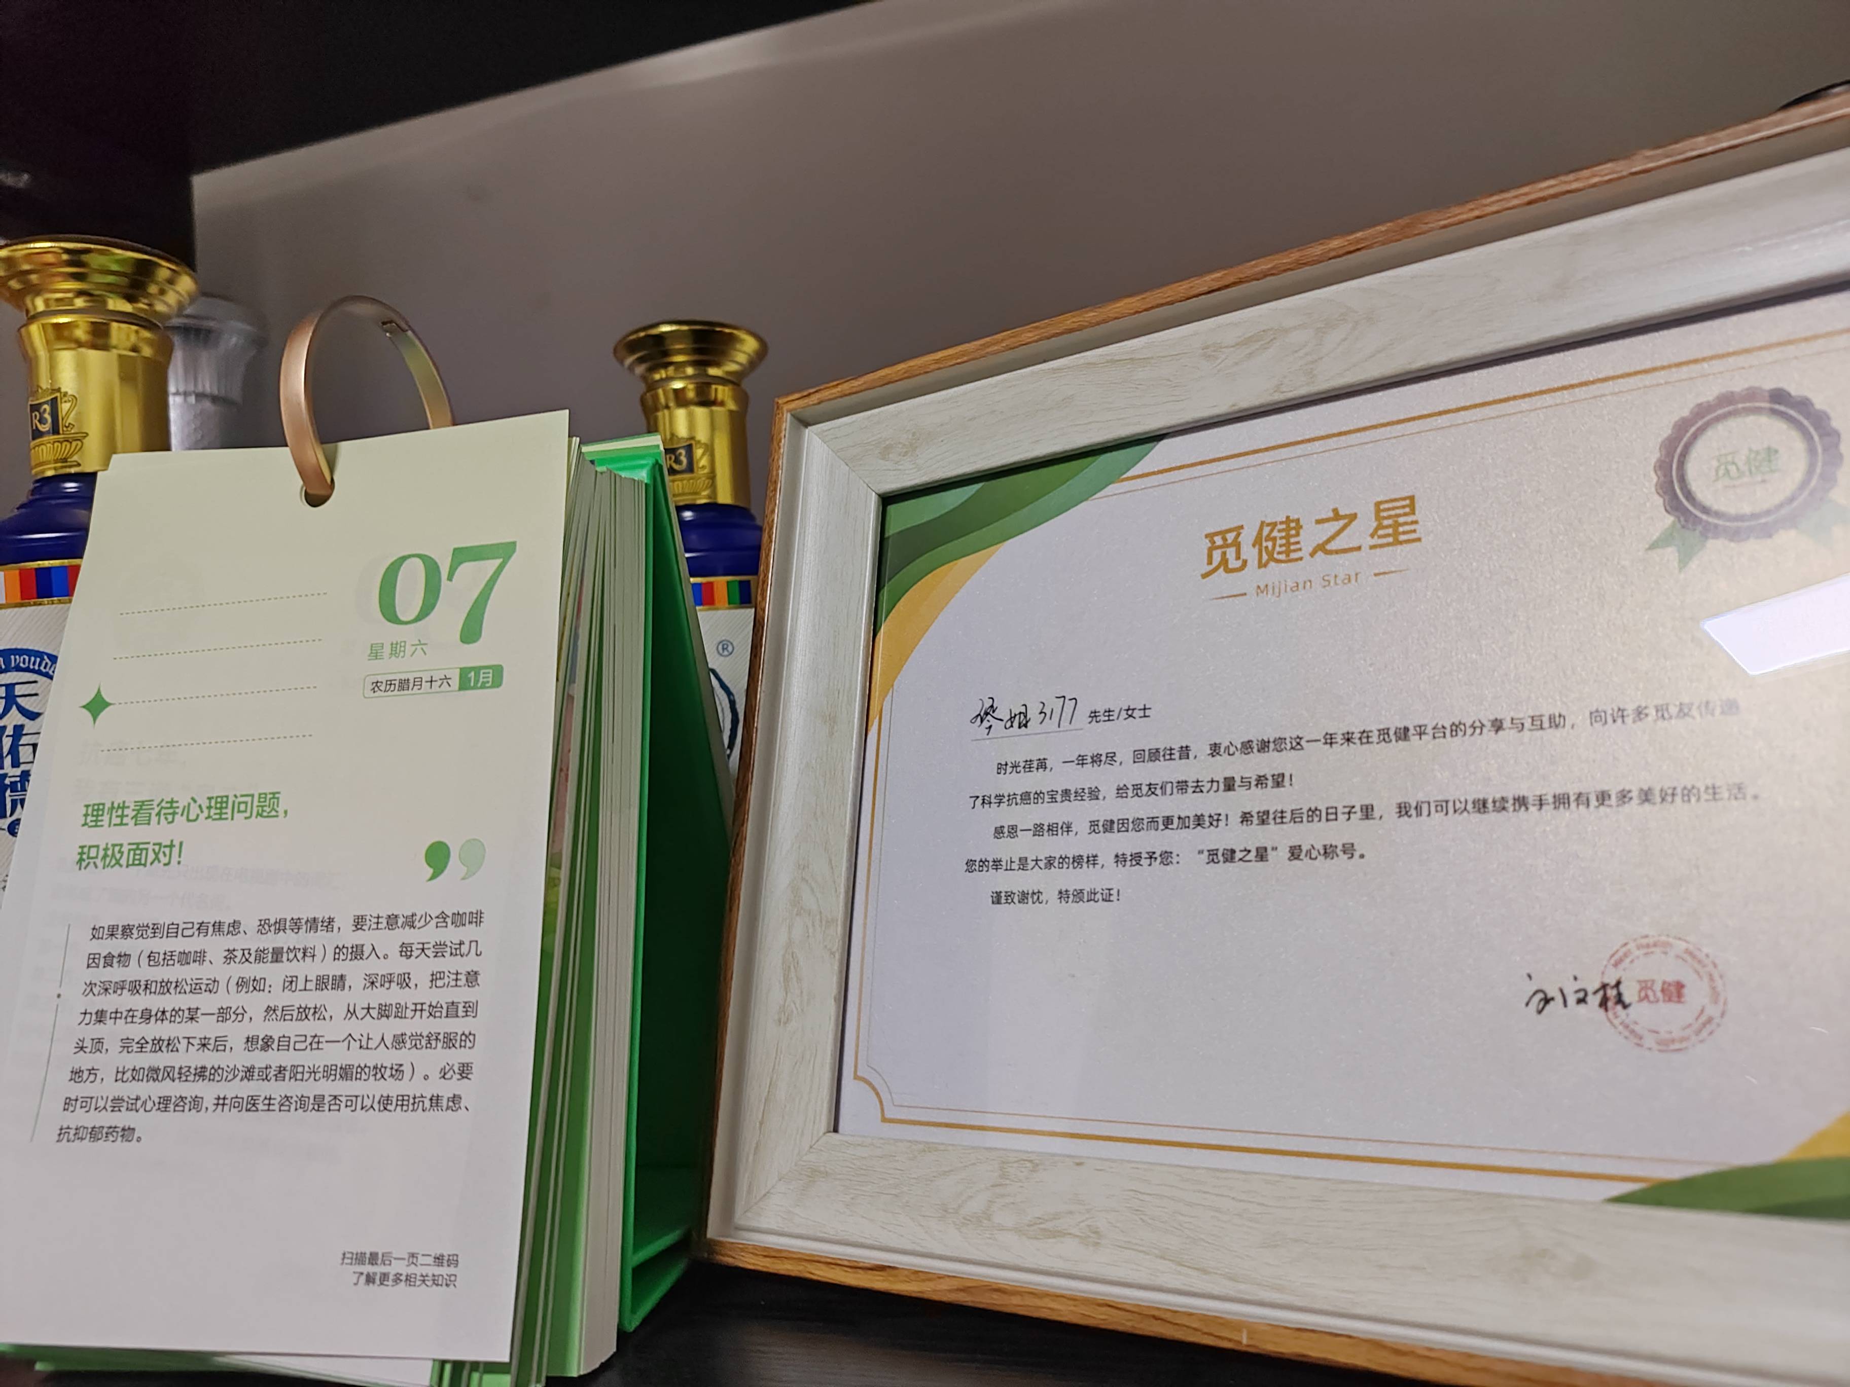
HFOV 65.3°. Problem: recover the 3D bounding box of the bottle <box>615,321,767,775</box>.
[{"bbox_3d":[-0.069,0.007,0.476,0.066,0.251,0.066,-5,-4,15],"label":"bottle"}]

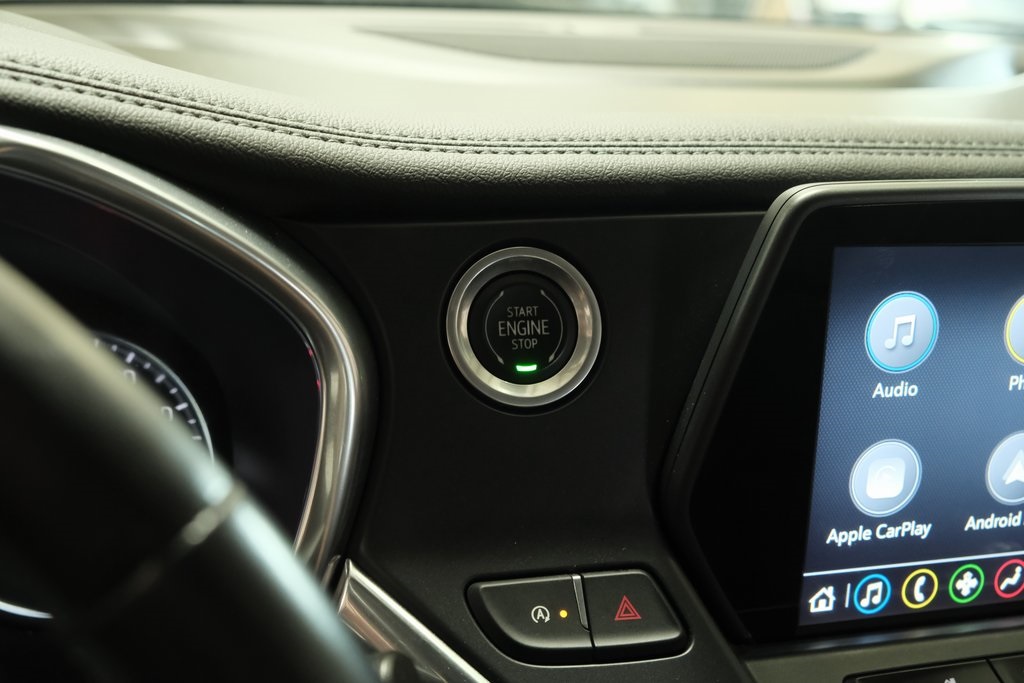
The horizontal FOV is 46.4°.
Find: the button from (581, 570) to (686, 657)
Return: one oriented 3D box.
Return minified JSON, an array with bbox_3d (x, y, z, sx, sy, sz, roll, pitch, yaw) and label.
[{"bbox_3d":[0.030,0.069,0.304,0.025,0.019,0.007,-1,-21,-14],"label":"button"}]

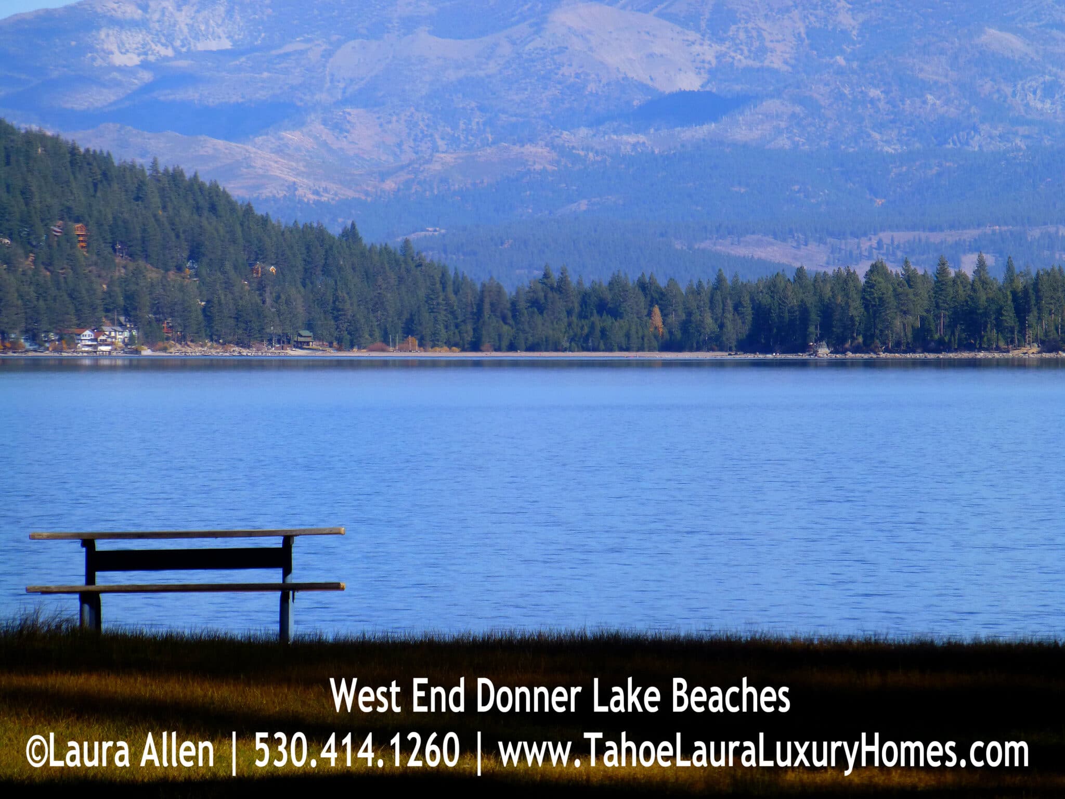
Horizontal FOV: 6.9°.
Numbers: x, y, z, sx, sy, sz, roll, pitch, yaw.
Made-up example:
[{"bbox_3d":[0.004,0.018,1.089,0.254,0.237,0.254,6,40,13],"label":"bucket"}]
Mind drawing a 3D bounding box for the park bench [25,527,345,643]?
[{"bbox_3d":[-2.031,1.148,52.500,1.830,0.750,1.520,0,-1,0],"label":"park bench"}]

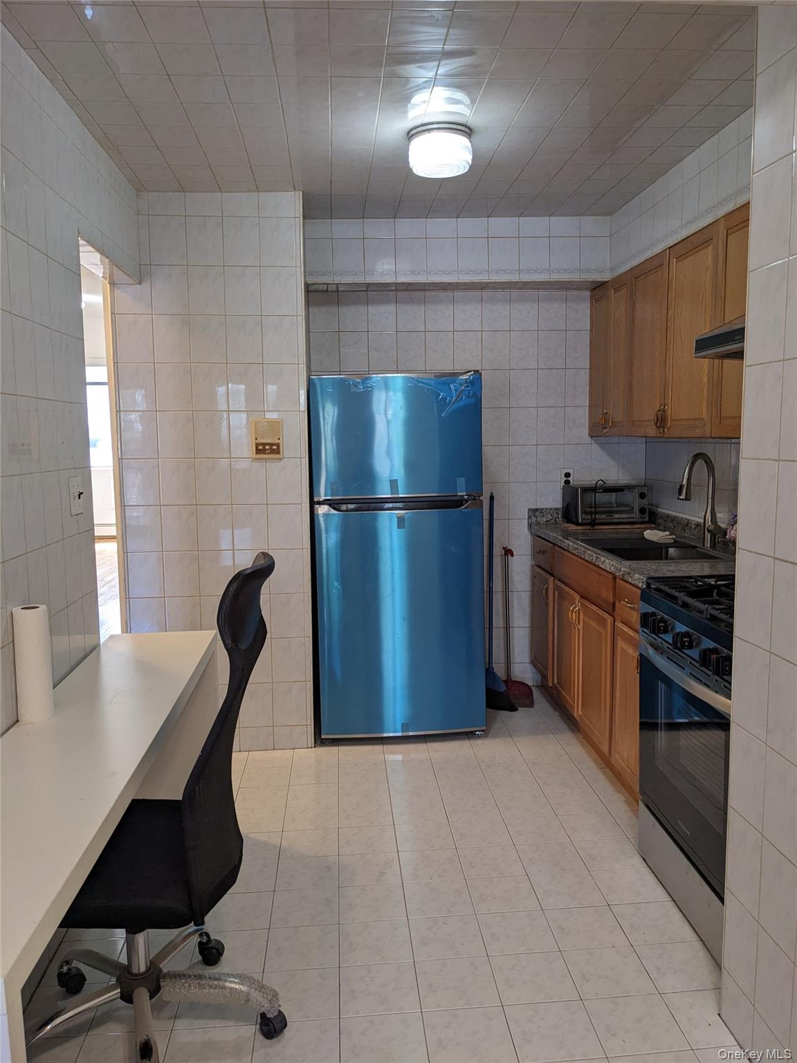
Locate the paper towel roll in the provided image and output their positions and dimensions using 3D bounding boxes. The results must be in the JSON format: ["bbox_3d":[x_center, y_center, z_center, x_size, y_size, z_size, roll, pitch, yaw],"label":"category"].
[{"bbox_3d":[-0.898,0.323,2.046,0.084,0.276,0.084,-1,7,-4],"label":"paper towel roll"}]

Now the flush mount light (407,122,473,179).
[{"bbox_3d":[0.141,-1.303,2.858,0.220,0.125,0.220,-2,7,-4],"label":"flush mount light"}]

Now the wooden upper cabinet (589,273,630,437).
[{"bbox_3d":[1.204,-0.864,4.143,0.328,0.764,0.611,-1,7,-4],"label":"wooden upper cabinet"}]

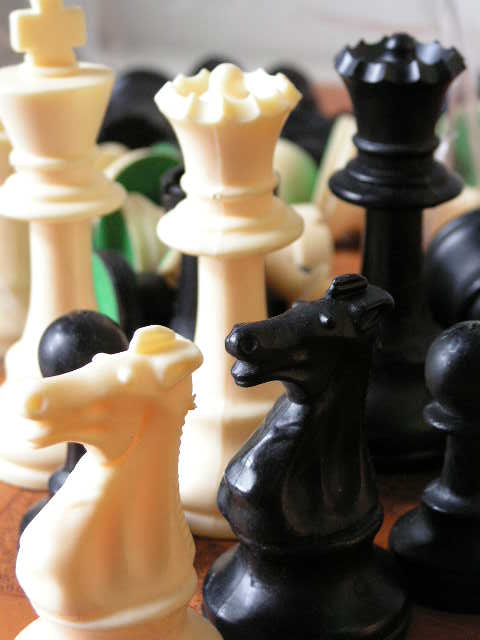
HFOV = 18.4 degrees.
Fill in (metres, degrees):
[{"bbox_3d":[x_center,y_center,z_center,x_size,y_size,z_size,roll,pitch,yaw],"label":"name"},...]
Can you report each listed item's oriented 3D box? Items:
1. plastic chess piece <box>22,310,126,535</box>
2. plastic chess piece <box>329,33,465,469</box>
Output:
[{"bbox_3d":[-0.025,0.020,0.248,0.025,0.046,0.025,-1,24,0],"label":"plastic chess piece"},{"bbox_3d":[0.029,-0.014,0.281,0.032,0.081,0.032,-1,24,0],"label":"plastic chess piece"}]

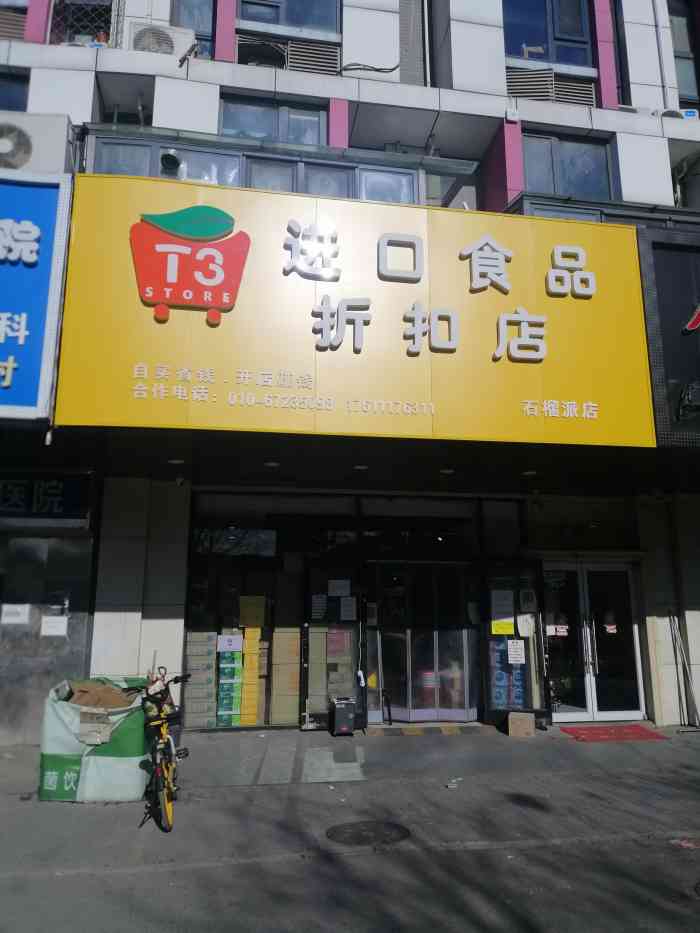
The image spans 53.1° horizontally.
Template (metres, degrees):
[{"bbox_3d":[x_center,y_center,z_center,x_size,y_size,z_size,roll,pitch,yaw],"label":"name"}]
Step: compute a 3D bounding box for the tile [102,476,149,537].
[{"bbox_3d":[-3.066,0.580,9.633,0.606,0.829,0.080,2,-12,-8],"label":"tile"}]

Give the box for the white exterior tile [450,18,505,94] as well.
[{"bbox_3d":[1.832,-5.843,10.075,0.784,1.143,0.080,2,-12,-9],"label":"white exterior tile"}]

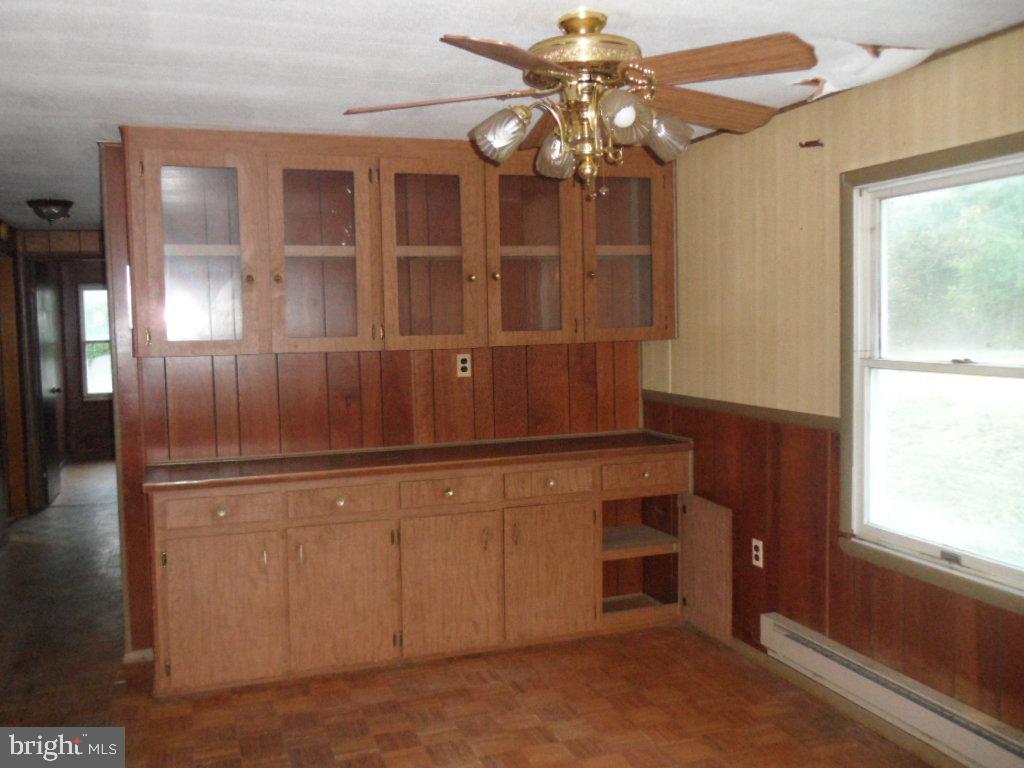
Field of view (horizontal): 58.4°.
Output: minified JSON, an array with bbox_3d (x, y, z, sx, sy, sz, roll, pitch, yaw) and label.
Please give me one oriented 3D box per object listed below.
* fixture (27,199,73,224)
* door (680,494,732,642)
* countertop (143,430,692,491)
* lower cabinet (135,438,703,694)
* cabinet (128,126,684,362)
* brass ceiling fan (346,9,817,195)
[{"bbox_3d":[-2.950,-1.094,5.845,0.297,0.139,0.297,-3,4,-19],"label":"fixture"},{"bbox_3d":[0.933,0.862,4.329,0.021,0.614,0.421,-3,4,-19],"label":"door"},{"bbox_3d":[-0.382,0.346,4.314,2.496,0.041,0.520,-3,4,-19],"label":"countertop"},{"bbox_3d":[-0.364,0.790,4.360,2.470,0.876,0.500,-3,4,-19],"label":"lower cabinet"},{"bbox_3d":[-0.435,-0.639,4.306,2.516,0.926,0.376,-3,4,-19],"label":"cabinet"},{"bbox_3d":[0.181,-0.738,2.408,1.257,0.475,1.257,-3,4,-19],"label":"brass ceiling fan"}]

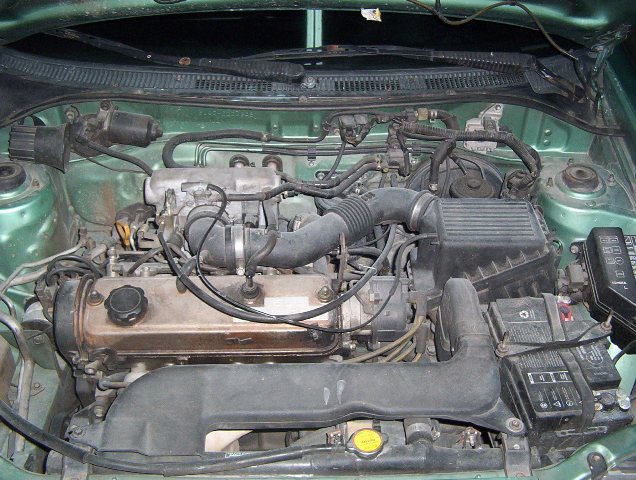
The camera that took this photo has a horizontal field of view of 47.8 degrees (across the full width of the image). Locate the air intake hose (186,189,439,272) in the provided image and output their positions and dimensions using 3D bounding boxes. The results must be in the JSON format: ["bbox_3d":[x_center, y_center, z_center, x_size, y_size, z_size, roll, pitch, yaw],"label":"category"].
[{"bbox_3d":[-0.010,-0.005,1.185,0.400,0.095,0.170,0,38,0],"label":"air intake hose"}]

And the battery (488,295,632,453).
[{"bbox_3d":[0.335,0.231,1.075,0.130,0.205,0.238,-2,38,-3],"label":"battery"}]

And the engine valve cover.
[{"bbox_3d":[-0.174,0.113,1.066,0.405,0.085,0.155,0,42,0],"label":"engine valve cover"}]

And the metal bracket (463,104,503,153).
[{"bbox_3d":[0.305,-0.207,1.335,0.071,0.090,0.035,0,38,0],"label":"metal bracket"}]

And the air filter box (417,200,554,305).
[{"bbox_3d":[0.266,0.048,1.205,0.215,0.195,0.170,0,38,0],"label":"air filter box"}]

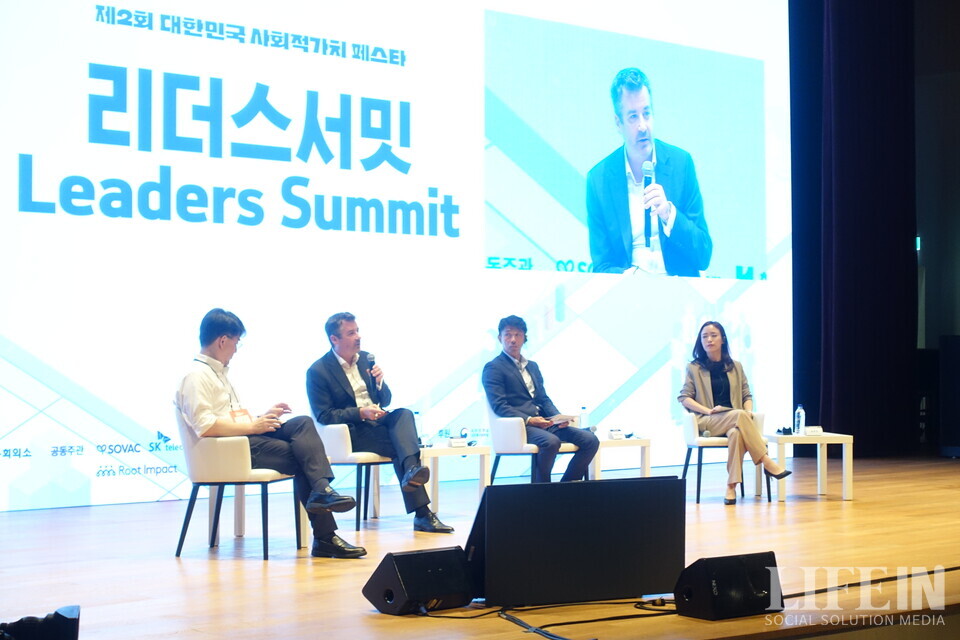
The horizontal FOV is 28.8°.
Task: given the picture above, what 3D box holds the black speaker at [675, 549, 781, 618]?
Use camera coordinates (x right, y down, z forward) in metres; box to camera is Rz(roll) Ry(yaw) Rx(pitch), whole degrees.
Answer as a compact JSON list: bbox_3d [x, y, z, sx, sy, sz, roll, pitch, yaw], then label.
[{"bbox_3d":[0.989,1.057,7.496,0.388,0.240,0.255,1,-1,-38],"label":"black speaker"}]

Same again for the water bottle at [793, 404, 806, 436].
[{"bbox_3d":[2.298,0.715,13.390,0.070,0.222,0.070,0,-1,0],"label":"water bottle"}]

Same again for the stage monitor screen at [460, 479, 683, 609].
[{"bbox_3d":[0.387,0.935,8.063,0.970,0.510,0.330,0,-1,-26],"label":"stage monitor screen"}]

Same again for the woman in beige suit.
[{"bbox_3d":[1.742,0.634,13.100,0.700,1.280,0.730,0,-1,-8],"label":"woman in beige suit"}]

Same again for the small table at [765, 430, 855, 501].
[{"bbox_3d":[2.310,1.051,13.385,0.550,0.450,0.550,0,-1,-10],"label":"small table"}]

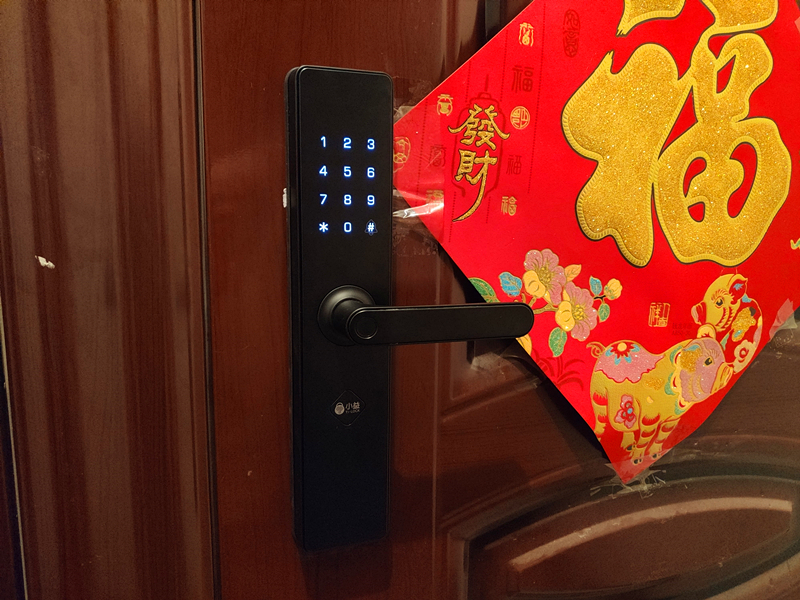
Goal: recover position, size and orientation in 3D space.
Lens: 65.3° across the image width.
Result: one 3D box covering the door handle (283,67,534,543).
[{"bbox_3d":[0.007,0.013,0.428,0.151,0.322,0.073,-3,10,-22],"label":"door handle"}]

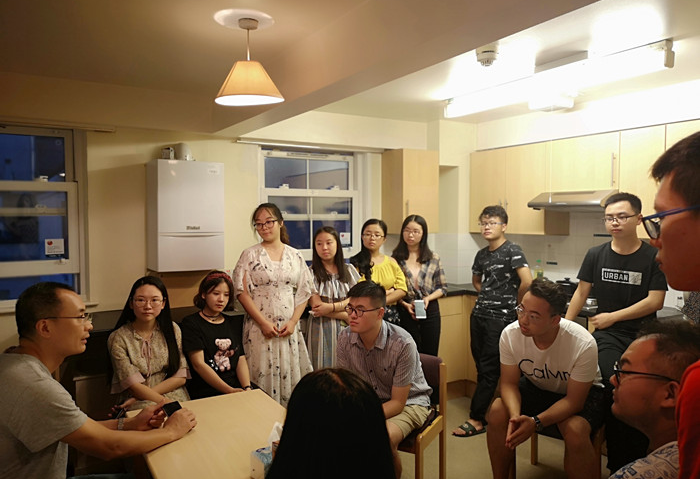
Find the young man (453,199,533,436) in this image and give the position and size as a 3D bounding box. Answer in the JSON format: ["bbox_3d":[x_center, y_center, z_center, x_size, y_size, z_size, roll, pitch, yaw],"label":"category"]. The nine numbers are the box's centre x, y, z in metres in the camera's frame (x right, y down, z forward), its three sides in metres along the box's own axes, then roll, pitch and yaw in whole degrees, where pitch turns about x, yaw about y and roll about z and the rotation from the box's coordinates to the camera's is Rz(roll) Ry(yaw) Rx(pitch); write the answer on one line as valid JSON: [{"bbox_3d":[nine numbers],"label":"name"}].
[{"bbox_3d":[1.000,0.568,3.975,0.480,1.615,0.480,-2,3,-42],"label":"young man"}]

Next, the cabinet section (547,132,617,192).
[{"bbox_3d":[1.796,-0.546,4.037,0.308,0.387,0.600,-1,2,-31],"label":"cabinet section"}]

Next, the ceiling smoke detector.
[{"bbox_3d":[0.669,-0.917,2.666,0.105,0.115,0.105,0,2,0],"label":"ceiling smoke detector"}]

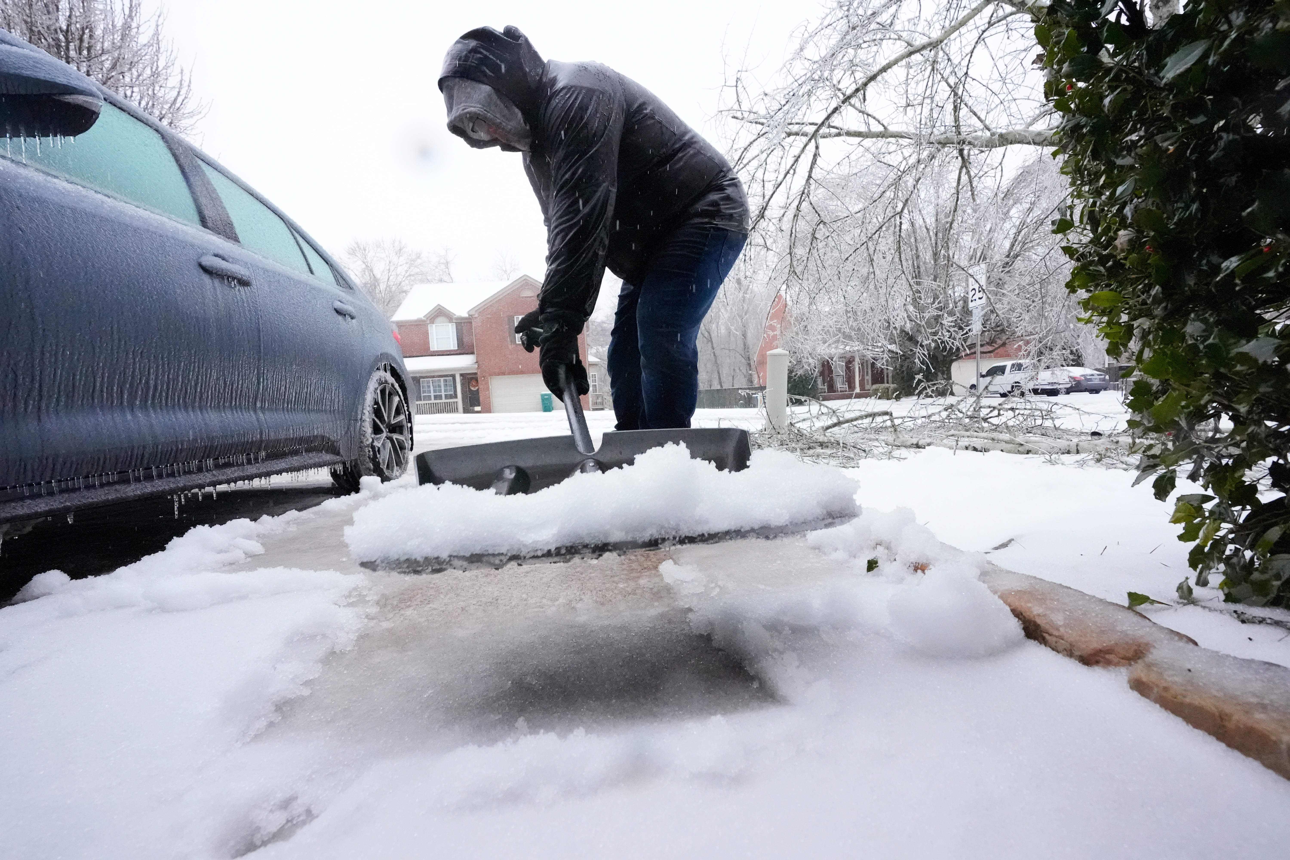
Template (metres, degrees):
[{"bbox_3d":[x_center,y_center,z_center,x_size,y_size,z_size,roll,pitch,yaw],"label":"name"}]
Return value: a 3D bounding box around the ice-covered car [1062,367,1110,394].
[{"bbox_3d":[24.444,-2.845,33.258,1.820,1.490,4.800,-2,5,9],"label":"ice-covered car"}]

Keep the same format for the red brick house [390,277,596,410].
[{"bbox_3d":[-9.432,-5.603,38.067,12.400,8.300,11.500,-3,5,-4],"label":"red brick house"}]

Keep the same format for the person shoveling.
[{"bbox_3d":[-0.090,-0.380,1.570,0.970,1.330,0.720,-6,6,-34],"label":"person shoveling"}]

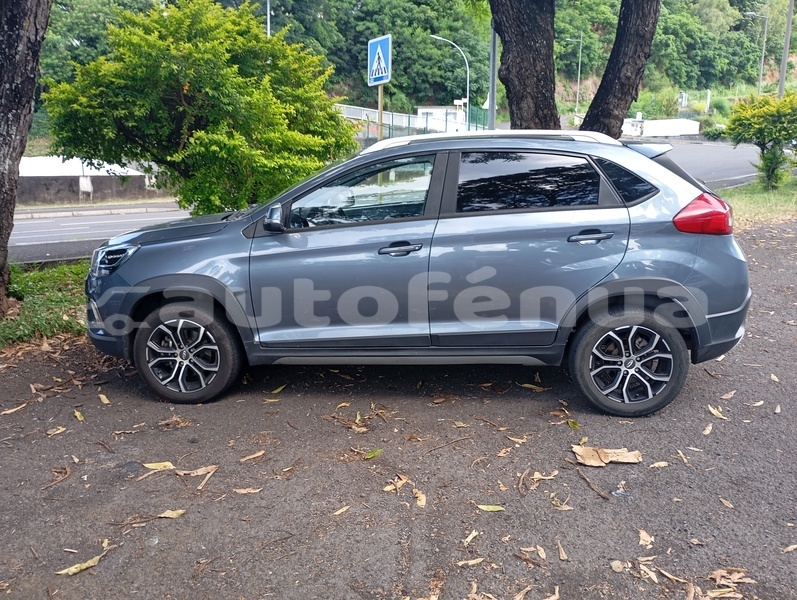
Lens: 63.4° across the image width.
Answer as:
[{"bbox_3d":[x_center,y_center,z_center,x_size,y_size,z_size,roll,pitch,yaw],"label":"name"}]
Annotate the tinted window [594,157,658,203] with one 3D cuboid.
[{"bbox_3d":[1.231,-0.646,3.497,0.345,0.245,0.055,1,2,6],"label":"tinted window"}]

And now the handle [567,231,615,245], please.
[{"bbox_3d":[1.011,-0.330,3.398,0.250,0.060,0.055,1,11,7],"label":"handle"}]

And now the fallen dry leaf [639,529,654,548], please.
[{"bbox_3d":[0.929,0.891,2.416,0.060,0.018,0.100,3,12,16],"label":"fallen dry leaf"}]

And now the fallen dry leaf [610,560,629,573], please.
[{"bbox_3d":[0.767,0.927,2.254,0.062,0.015,0.060,-8,14,-33],"label":"fallen dry leaf"}]

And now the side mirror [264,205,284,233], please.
[{"bbox_3d":[-0.669,-0.447,3.511,0.110,0.162,0.200,1,12,6],"label":"side mirror"}]

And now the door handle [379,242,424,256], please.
[{"bbox_3d":[0.012,-0.275,3.535,0.245,0.075,0.055,1,12,6],"label":"door handle"}]

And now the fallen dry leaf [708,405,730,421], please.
[{"bbox_3d":[1.813,0.637,3.647,0.050,0.025,0.200,-1,11,-4],"label":"fallen dry leaf"}]

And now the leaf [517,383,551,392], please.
[{"bbox_3d":[0.865,0.560,4.074,0.220,0.030,0.090,3,11,17],"label":"leaf"}]

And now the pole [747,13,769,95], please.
[{"bbox_3d":[20.627,-13.019,37.635,1.250,6.994,0.220,-1,11,-7],"label":"pole"}]

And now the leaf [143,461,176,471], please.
[{"bbox_3d":[-1.127,0.784,3.044,0.158,0.018,0.066,-3,12,-12],"label":"leaf"}]

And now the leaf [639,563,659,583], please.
[{"bbox_3d":[0.849,0.925,2.183,0.035,0.015,0.100,-3,11,-12],"label":"leaf"}]

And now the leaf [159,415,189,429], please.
[{"bbox_3d":[-1.228,0.671,3.538,0.165,0.035,0.140,0,11,0],"label":"leaf"}]

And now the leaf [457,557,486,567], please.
[{"bbox_3d":[0.258,0.927,2.282,0.108,0.015,0.032,-4,12,-18],"label":"leaf"}]

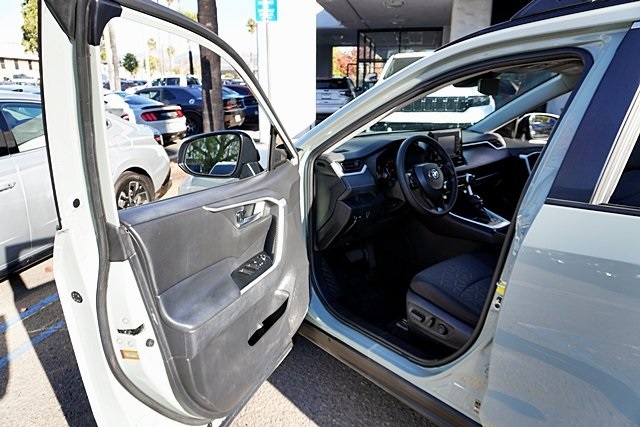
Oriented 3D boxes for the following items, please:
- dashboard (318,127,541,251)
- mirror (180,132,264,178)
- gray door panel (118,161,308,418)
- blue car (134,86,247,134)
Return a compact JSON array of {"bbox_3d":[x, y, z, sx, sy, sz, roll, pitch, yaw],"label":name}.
[{"bbox_3d":[0.486,-0.229,2.424,1.470,0.480,0.570,-15,23,-40],"label":"dashboard"},{"bbox_3d":[-0.408,-0.247,1.714,0.270,0.190,0.170,6,18,19],"label":"mirror"},{"bbox_3d":[-0.232,0.253,1.533,0.170,0.760,0.950,8,19,24],"label":"gray door panel"},{"bbox_3d":[-4.720,-3.066,12.866,5.000,1.460,1.920,4,18,14],"label":"blue car"}]

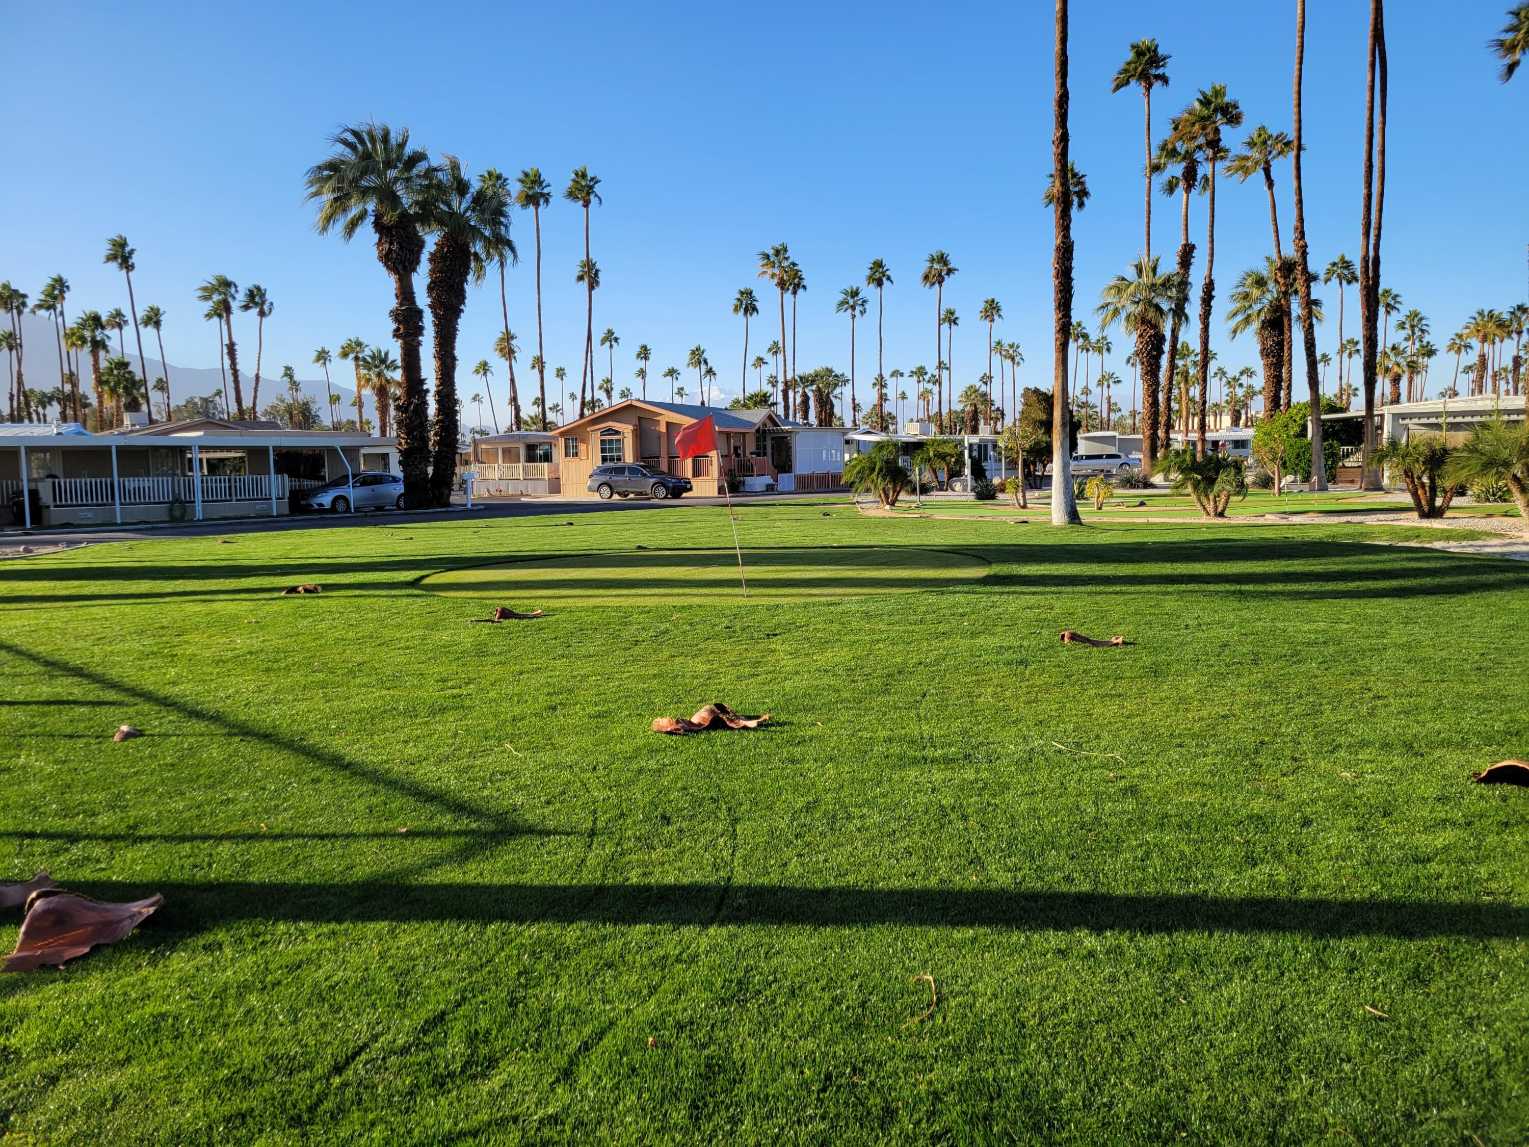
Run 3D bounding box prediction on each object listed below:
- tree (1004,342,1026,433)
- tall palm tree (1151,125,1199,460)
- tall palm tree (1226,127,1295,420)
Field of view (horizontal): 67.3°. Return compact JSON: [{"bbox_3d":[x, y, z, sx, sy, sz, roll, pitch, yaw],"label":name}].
[{"bbox_3d":[37.213,-24.851,171.042,3.200,18.869,3.200,0,6,12],"label":"tree"},{"bbox_3d":[24.023,-15.593,66.619,3.160,20.240,3.400,1,6,20],"label":"tall palm tree"},{"bbox_3d":[26.975,-14.628,62.316,3.770,18.990,3.800,1,6,23],"label":"tall palm tree"}]

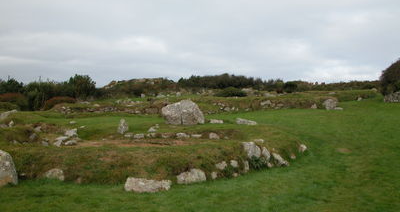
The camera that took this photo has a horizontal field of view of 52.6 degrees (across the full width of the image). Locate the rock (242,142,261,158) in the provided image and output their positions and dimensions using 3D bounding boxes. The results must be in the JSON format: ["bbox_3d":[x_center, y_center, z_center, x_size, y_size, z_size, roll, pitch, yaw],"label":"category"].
[{"bbox_3d":[1.034,0.885,8.000,0.359,0.320,0.280,0,3,7],"label":"rock"}]

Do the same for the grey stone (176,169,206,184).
[{"bbox_3d":[-0.149,1.232,7.066,0.519,0.273,0.333,0,3,-1],"label":"grey stone"}]

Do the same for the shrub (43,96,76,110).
[{"bbox_3d":[-9.696,-0.173,27.908,2.316,0.935,1.816,0,3,-10],"label":"shrub"}]

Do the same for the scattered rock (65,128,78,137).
[{"bbox_3d":[-3.591,0.740,11.300,0.383,0.219,0.320,-1,3,-18],"label":"scattered rock"}]

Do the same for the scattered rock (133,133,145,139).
[{"bbox_3d":[-1.767,0.848,11.622,0.326,0.159,0.243,0,3,-4],"label":"scattered rock"}]

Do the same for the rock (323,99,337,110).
[{"bbox_3d":[8.052,-0.077,25.000,0.878,0.697,0.700,1,3,18],"label":"rock"}]

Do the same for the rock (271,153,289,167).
[{"bbox_3d":[1.607,1.072,8.100,0.344,0.275,0.260,1,3,11],"label":"rock"}]

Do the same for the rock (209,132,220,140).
[{"bbox_3d":[0.410,0.862,11.427,0.321,0.212,0.255,0,3,1],"label":"rock"}]

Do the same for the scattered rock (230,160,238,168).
[{"bbox_3d":[0.648,1.090,7.600,0.147,0.147,0.130,0,3,5],"label":"scattered rock"}]

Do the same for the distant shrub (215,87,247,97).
[{"bbox_3d":[2.645,-1.258,35.076,2.741,0.841,2.152,0,3,2],"label":"distant shrub"}]

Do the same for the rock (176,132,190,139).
[{"bbox_3d":[-0.497,0.875,12.000,0.422,0.174,0.280,0,3,-2],"label":"rock"}]

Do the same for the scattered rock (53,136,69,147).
[{"bbox_3d":[-3.435,0.874,9.959,0.377,0.209,0.317,0,3,-10],"label":"scattered rock"}]

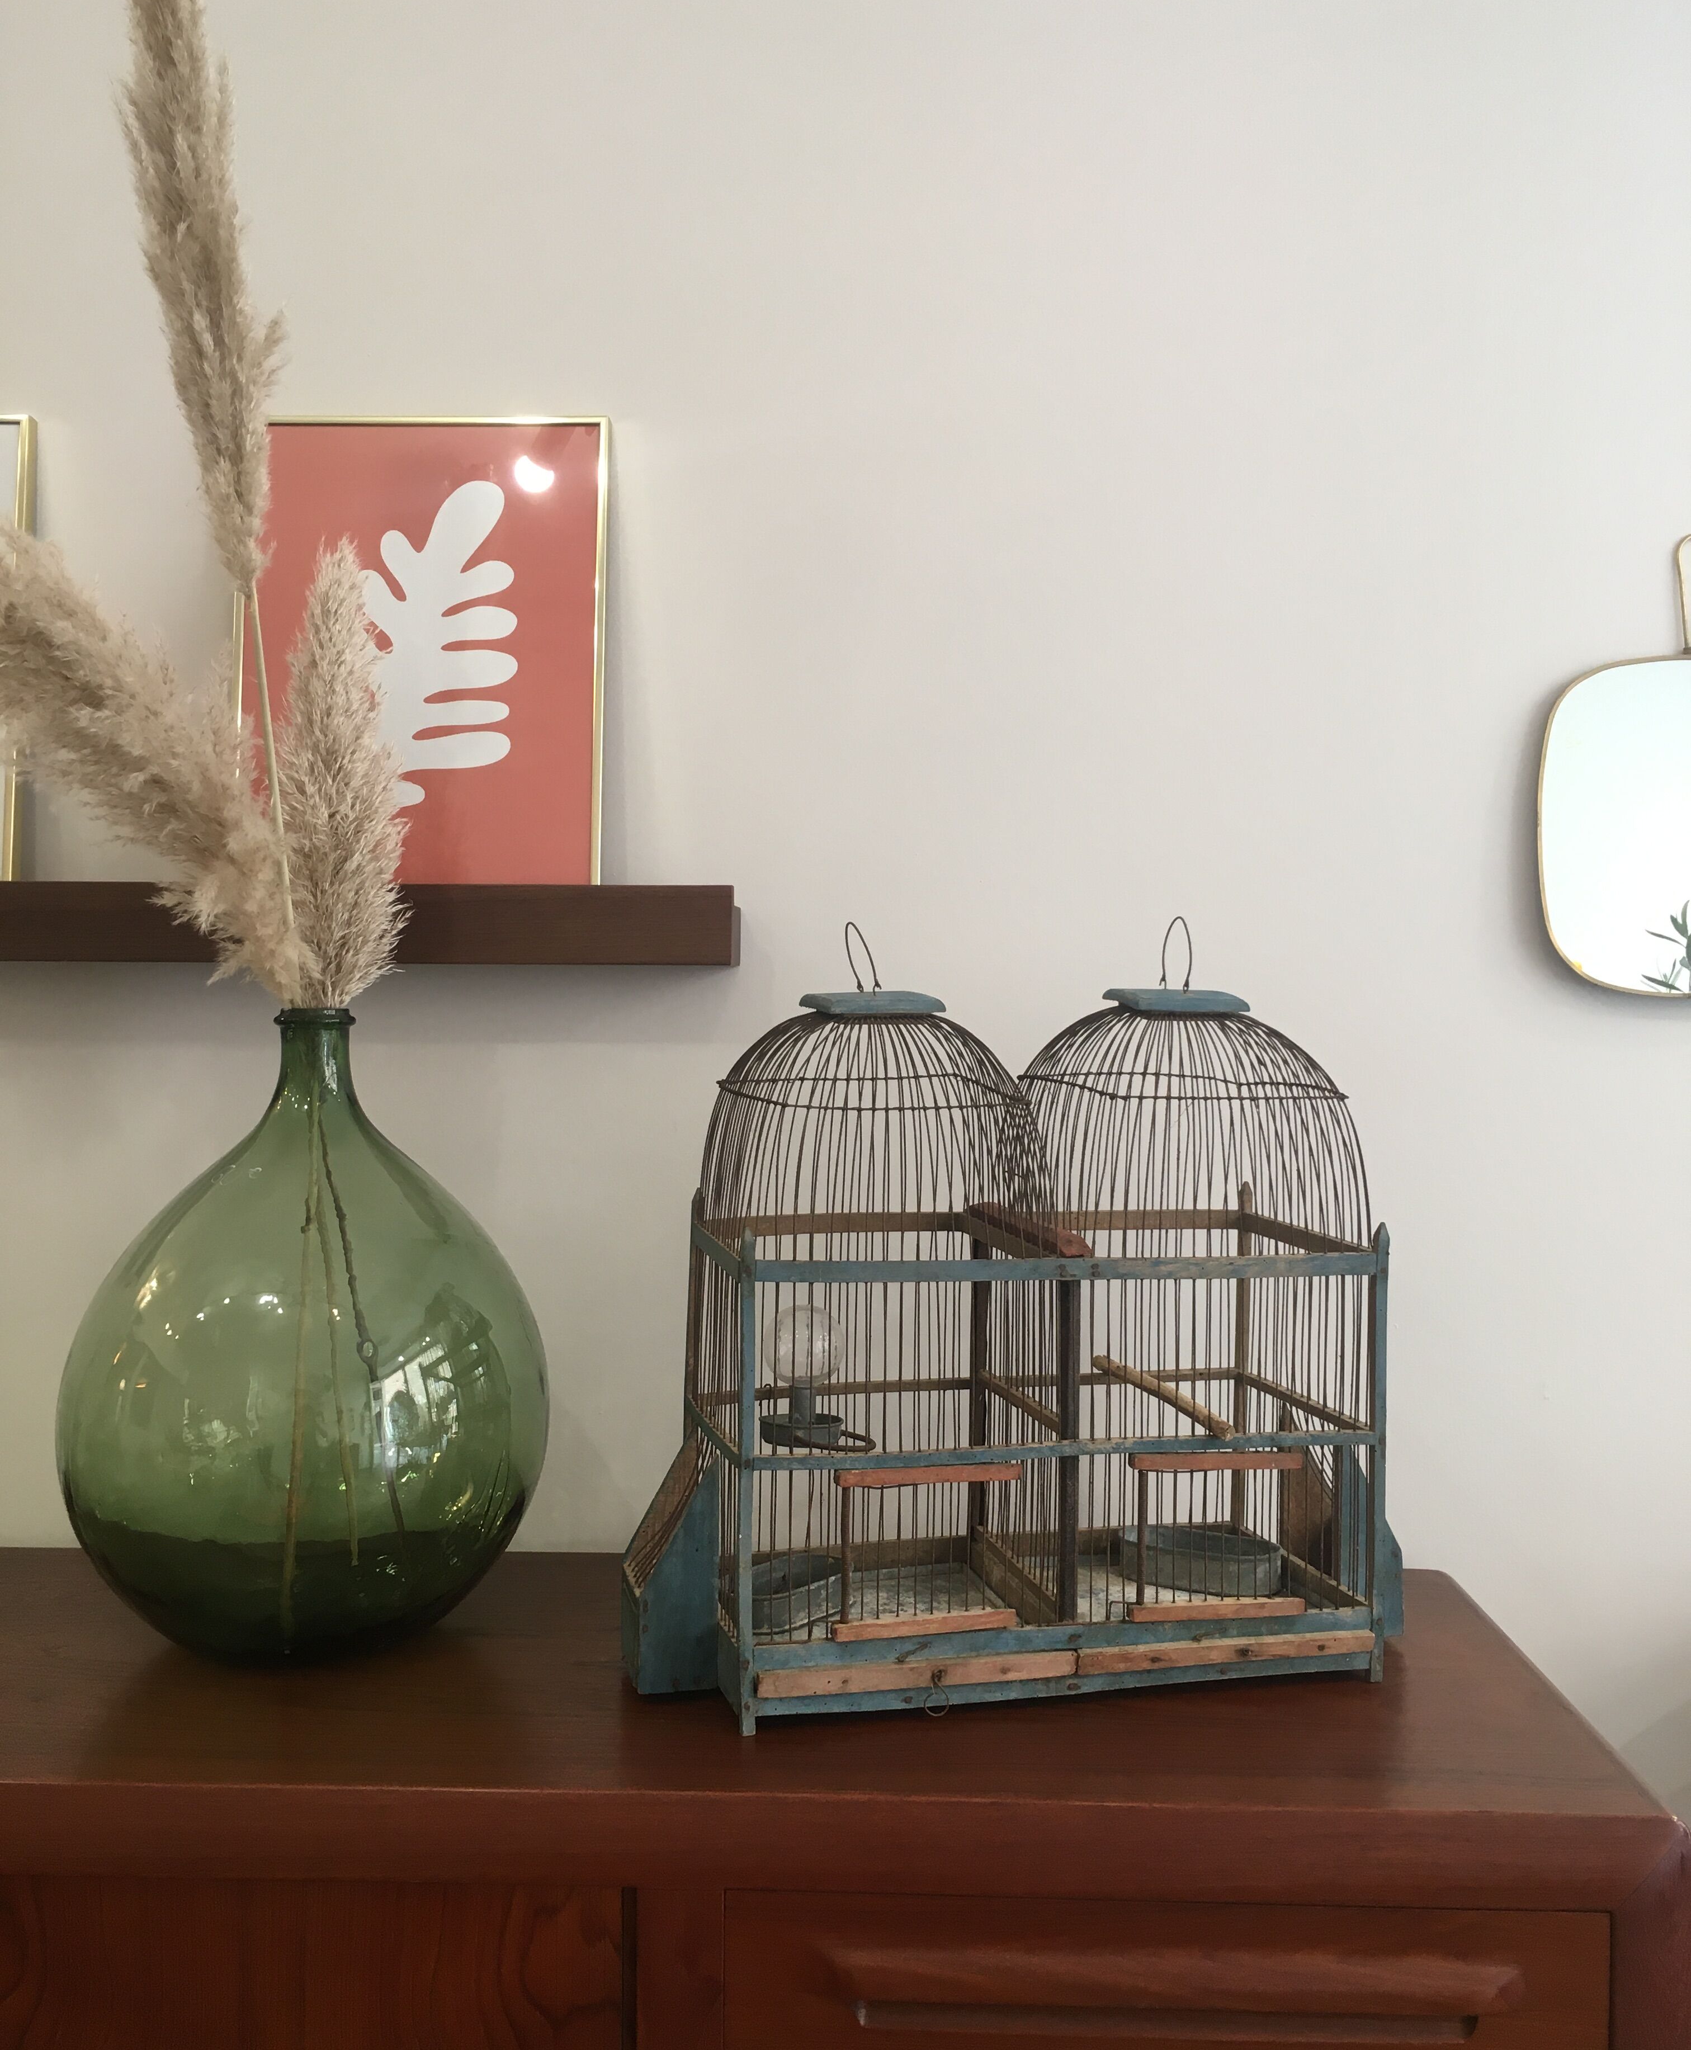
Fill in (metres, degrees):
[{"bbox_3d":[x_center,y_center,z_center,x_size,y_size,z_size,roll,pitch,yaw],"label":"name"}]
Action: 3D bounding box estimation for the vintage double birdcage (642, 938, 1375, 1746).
[{"bbox_3d":[0.135,0.194,1.384,0.567,0.534,0.235,0,2,-13],"label":"vintage double birdcage"}]

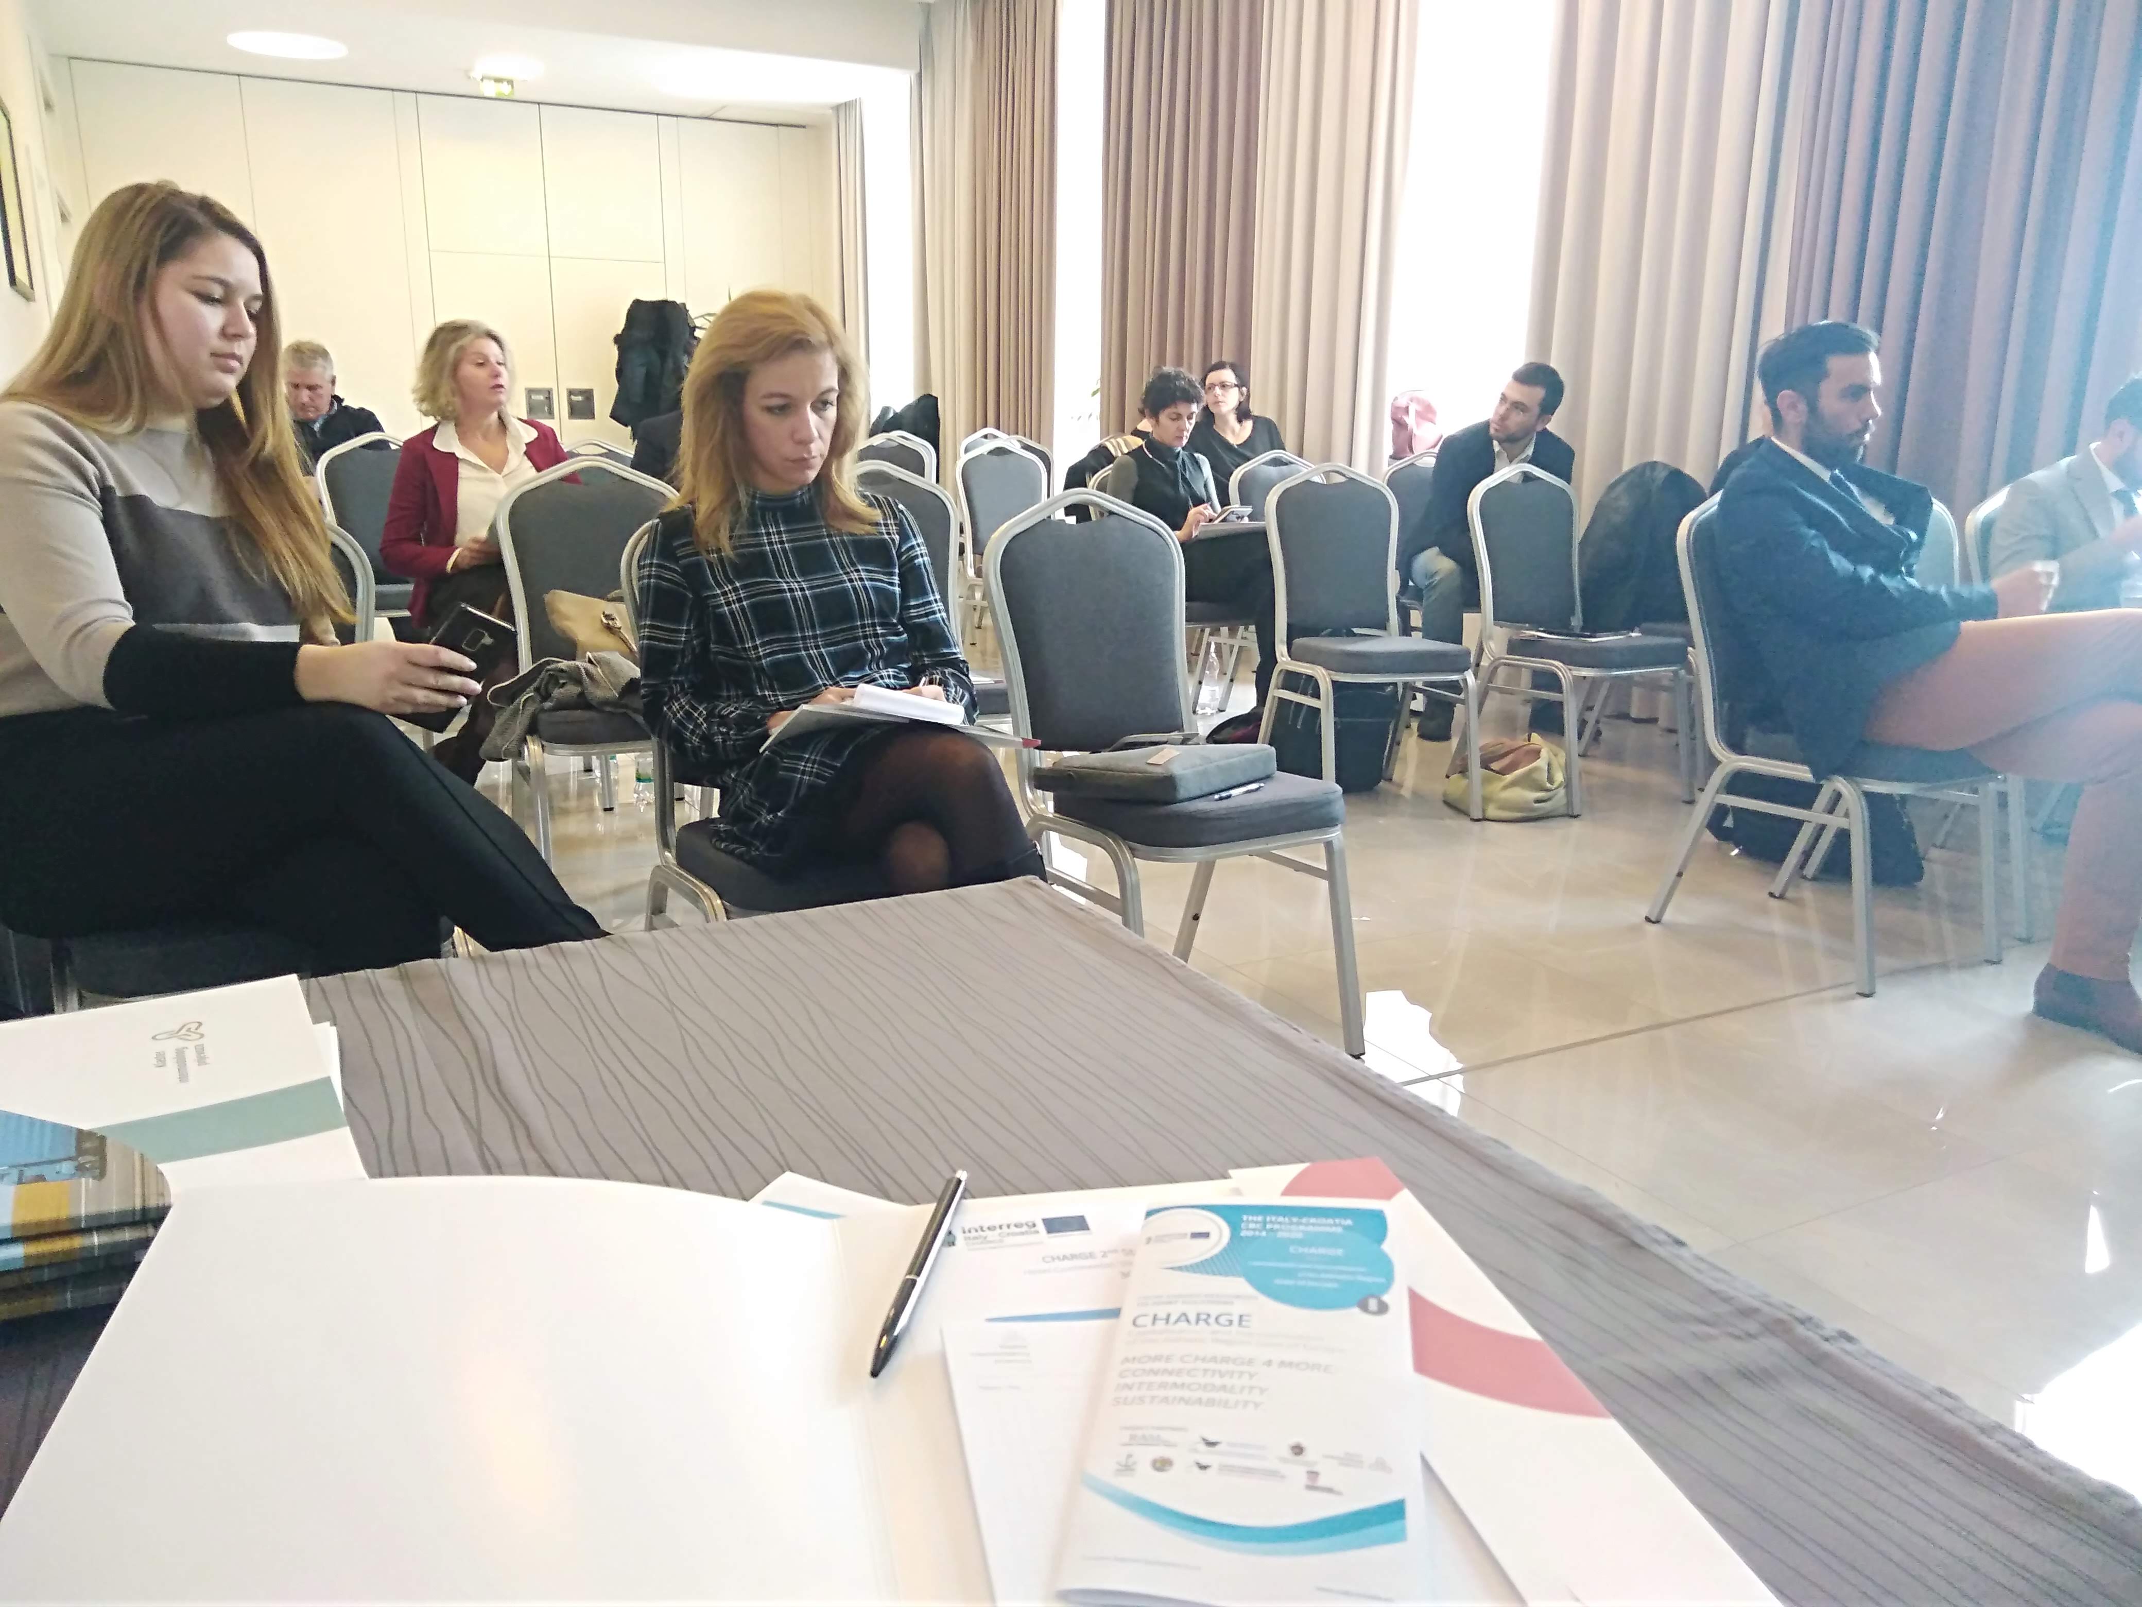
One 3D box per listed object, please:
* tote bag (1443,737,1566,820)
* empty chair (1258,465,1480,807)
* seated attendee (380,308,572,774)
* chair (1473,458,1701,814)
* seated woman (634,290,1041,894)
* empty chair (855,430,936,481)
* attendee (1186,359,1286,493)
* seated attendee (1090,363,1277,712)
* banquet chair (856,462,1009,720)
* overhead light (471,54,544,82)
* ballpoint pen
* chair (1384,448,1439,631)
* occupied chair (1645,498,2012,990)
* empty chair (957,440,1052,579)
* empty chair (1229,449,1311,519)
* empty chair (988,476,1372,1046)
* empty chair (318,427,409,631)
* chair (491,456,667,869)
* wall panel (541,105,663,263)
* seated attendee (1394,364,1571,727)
[{"bbox_3d":[1.216,-0.085,4.820,0.320,0.205,0.250,-2,13,-12],"label":"tote bag"},{"bbox_3d":[0.824,-0.459,4.790,0.440,0.930,0.585,-3,13,-16],"label":"empty chair"},{"bbox_3d":[-1.495,-0.605,4.439,0.480,1.250,0.770,-5,14,-24],"label":"seated attendee"},{"bbox_3d":[1.457,-0.494,4.983,0.440,0.930,0.585,-5,14,-25],"label":"chair"},{"bbox_3d":[-0.345,-0.111,2.466,0.500,1.225,0.750,-7,15,-29],"label":"seated woman"},{"bbox_3d":[-0.758,-1.148,7.669,0.440,0.930,0.585,-3,14,-18],"label":"empty chair"},{"bbox_3d":[0.698,-1.140,7.000,0.490,1.260,0.760,-1,13,-10],"label":"attendee"},{"bbox_3d":[0.408,-0.828,5.739,0.470,1.210,0.720,-9,16,-36],"label":"seated attendee"},{"bbox_3d":[-0.374,-0.327,4.065,0.440,0.915,0.560,-5,14,-24],"label":"banquet chair"},{"bbox_3d":[-3.155,-4.121,9.708,0.420,0.080,0.420,-6,15,-29],"label":"overhead light"},{"bbox_3d":[-0.052,0.162,0.609,0.009,0.009,0.144,2,13,7],"label":"ballpoint pen"},{"bbox_3d":[1.360,-0.718,5.864,0.440,0.915,0.560,-5,15,-25],"label":"chair"},{"bbox_3d":[1.577,-0.164,3.563,0.440,0.930,0.585,-7,15,-29],"label":"occupied chair"},{"bbox_3d":[-0.163,-0.991,7.027,0.440,0.930,0.585,-6,15,-27],"label":"empty chair"},{"bbox_3d":[0.844,-0.718,5.829,0.440,0.915,0.560,-6,15,-28],"label":"empty chair"},{"bbox_3d":[0.165,-0.049,2.913,0.440,0.915,0.560,-7,16,-32],"label":"empty chair"},{"bbox_3d":[-2.319,-0.744,5.806,0.440,0.930,0.585,-2,13,-14],"label":"empty chair"},{"bbox_3d":[-1.054,-0.324,4.005,0.440,0.915,0.560,-5,14,-24],"label":"chair"},{"bbox_3d":[-3.097,-4.096,11.486,0.780,0.940,0.050,-6,15,-29],"label":"wall panel"},{"bbox_3d":[1.400,-0.841,5.745,0.580,1.210,0.750,-1,13,-8],"label":"seated attendee"}]

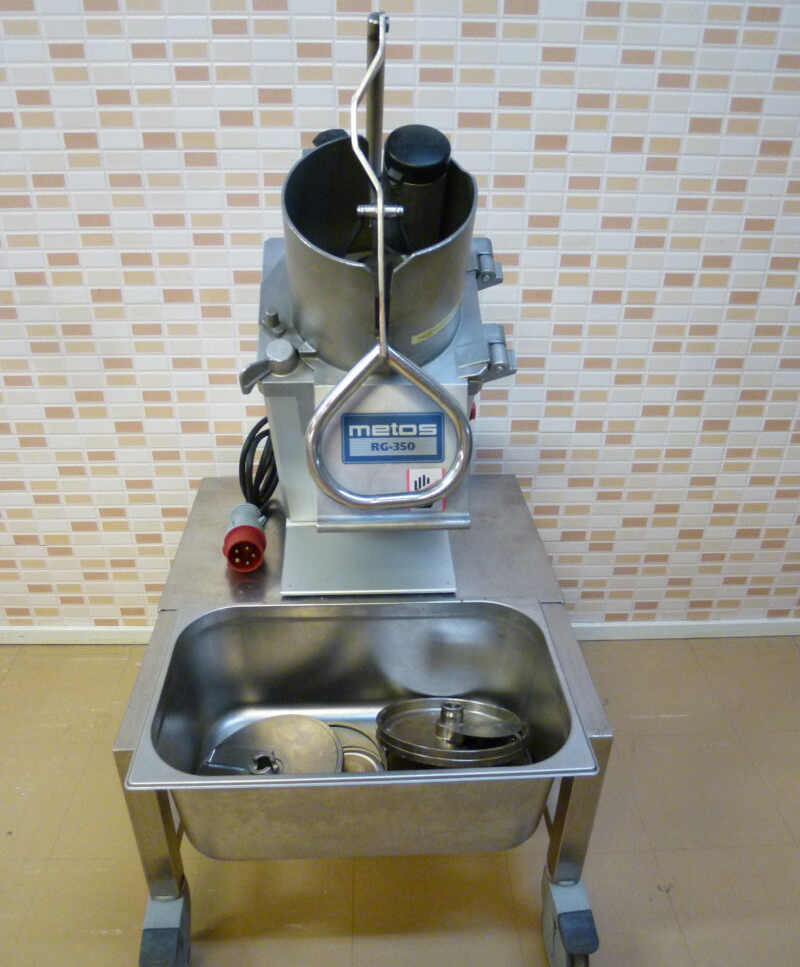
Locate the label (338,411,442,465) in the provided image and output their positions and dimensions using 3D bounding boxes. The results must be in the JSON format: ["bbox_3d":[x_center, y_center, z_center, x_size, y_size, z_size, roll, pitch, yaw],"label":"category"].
[{"bbox_3d":[-0.009,-0.057,0.935,0.130,0.064,0.004,-1,3,-3],"label":"label"}]

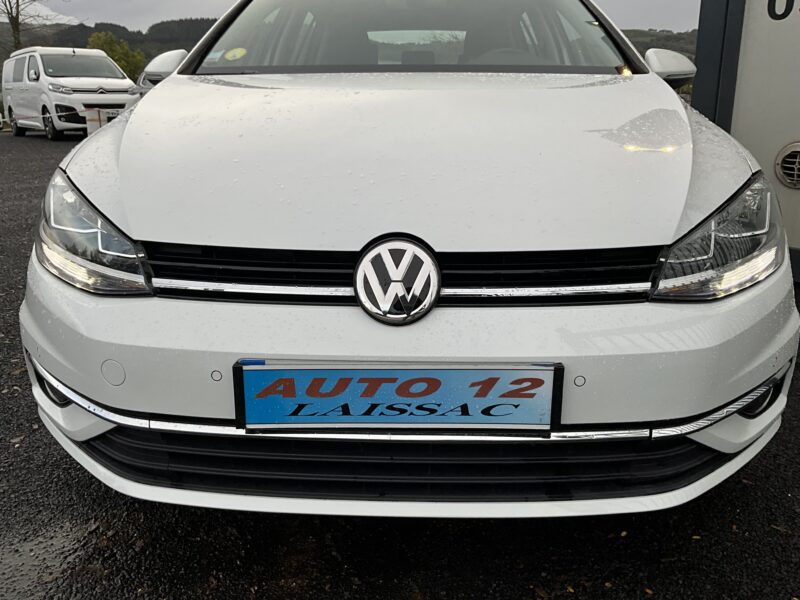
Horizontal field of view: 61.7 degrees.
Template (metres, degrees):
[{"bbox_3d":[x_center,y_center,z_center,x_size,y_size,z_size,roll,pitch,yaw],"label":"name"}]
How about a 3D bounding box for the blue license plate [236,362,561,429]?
[{"bbox_3d":[-0.002,0.157,1.106,0.535,0.115,0.025,1,16,2],"label":"blue license plate"}]

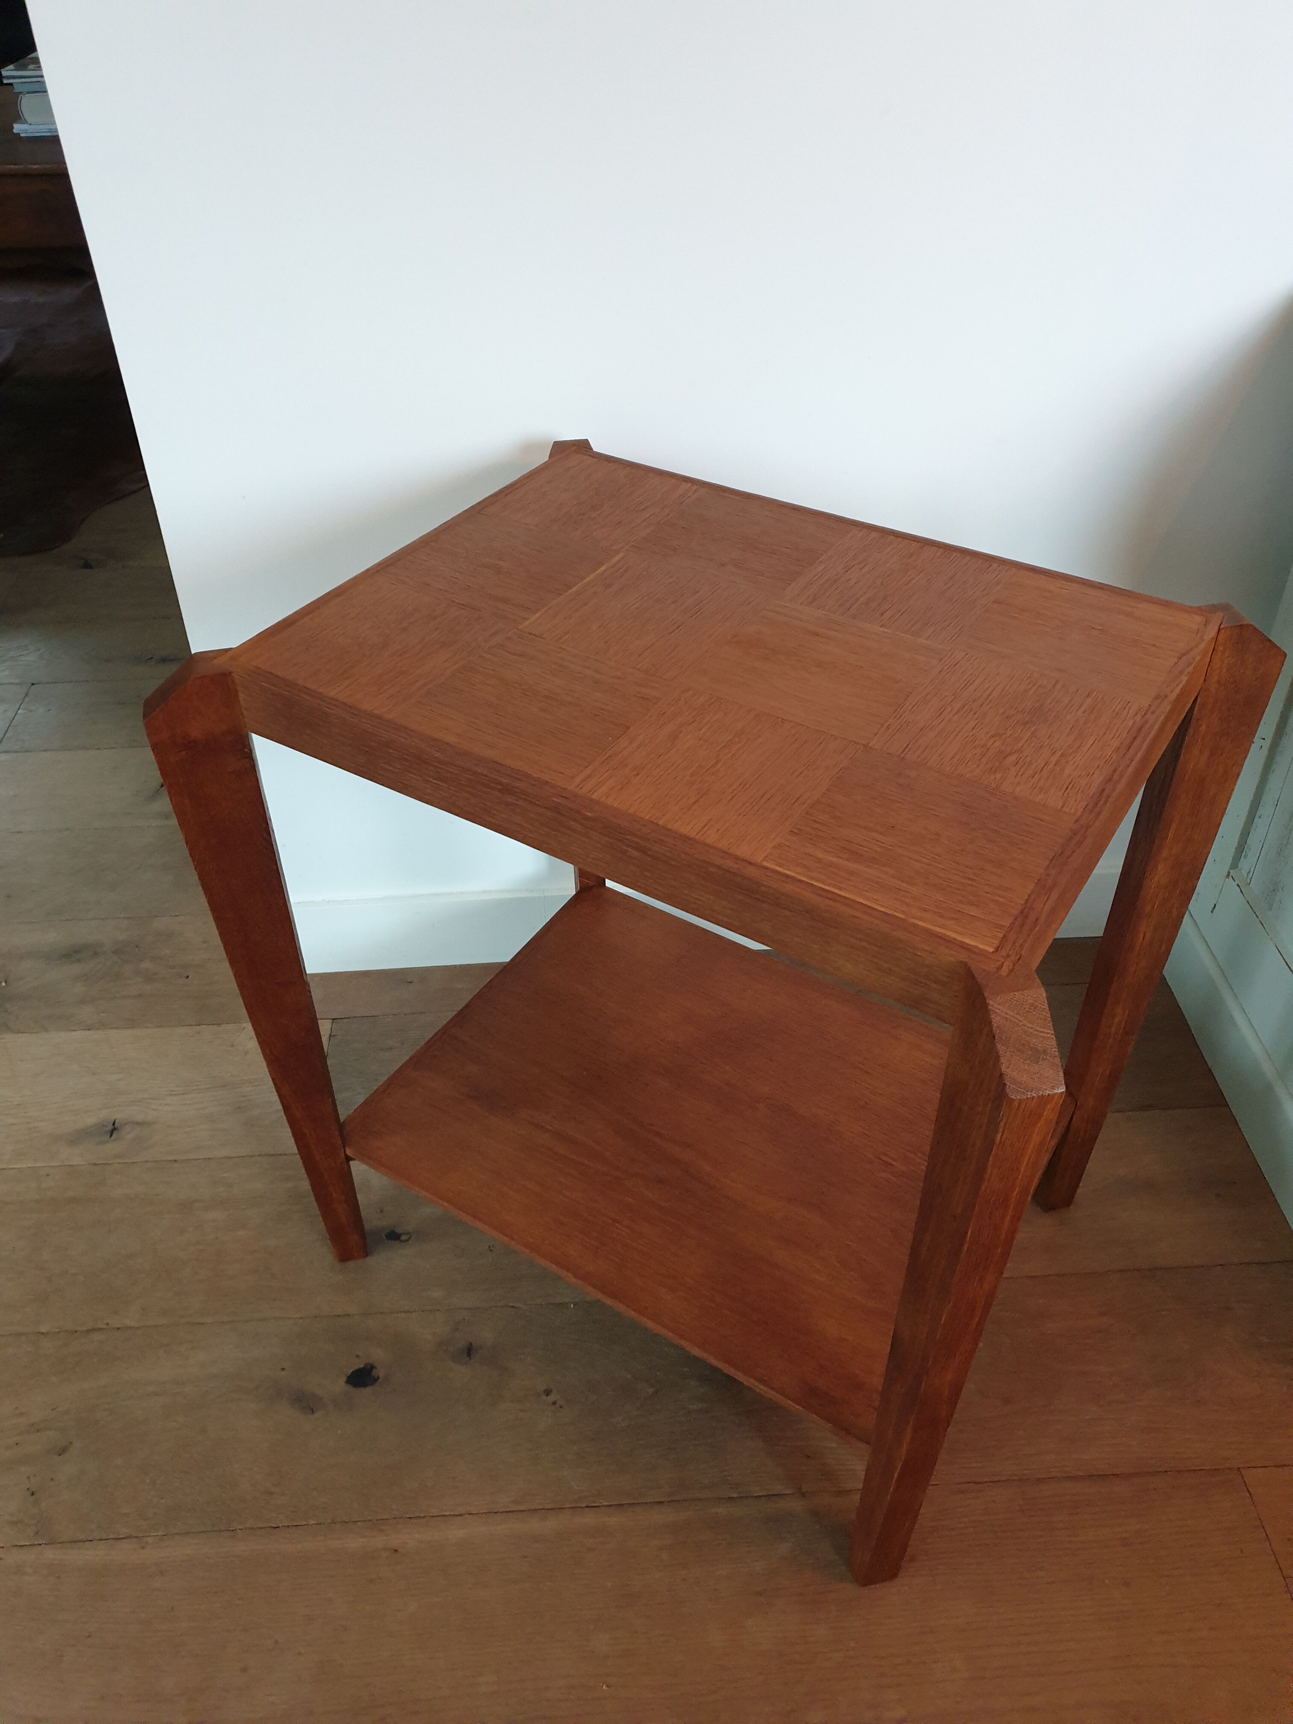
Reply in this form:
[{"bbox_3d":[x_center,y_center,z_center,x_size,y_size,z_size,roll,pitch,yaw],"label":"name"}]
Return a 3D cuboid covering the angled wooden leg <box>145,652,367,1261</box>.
[{"bbox_3d":[-0.289,0.123,1.030,0.062,0.646,0.027,-10,41,-10],"label":"angled wooden leg"}]

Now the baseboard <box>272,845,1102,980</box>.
[{"bbox_3d":[0.079,0.067,1.513,1.036,0.103,0.013,-2,40,-2],"label":"baseboard"}]

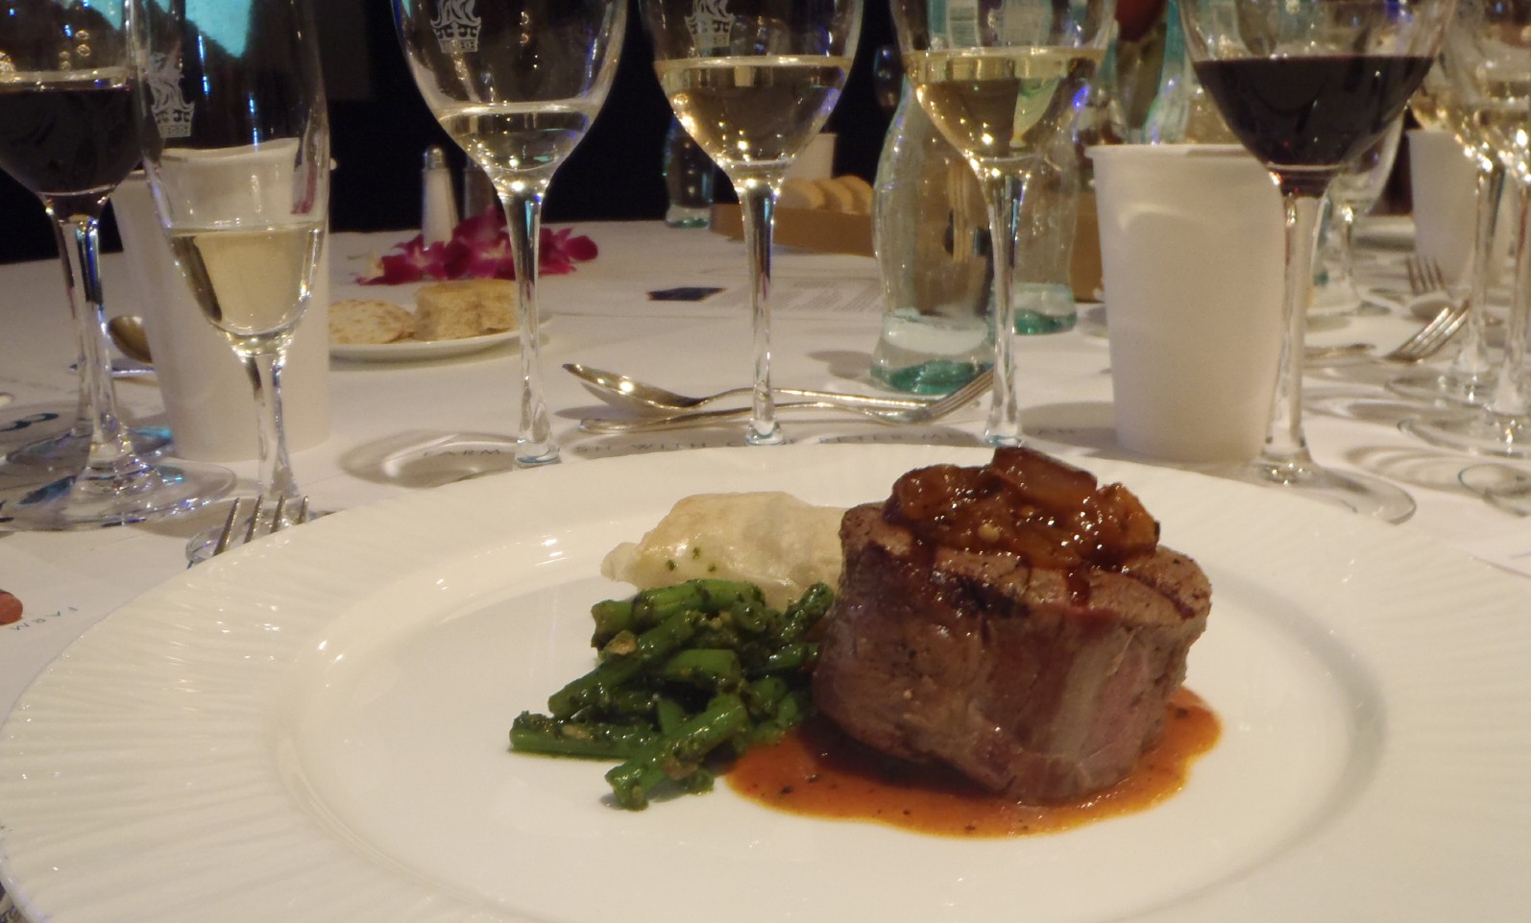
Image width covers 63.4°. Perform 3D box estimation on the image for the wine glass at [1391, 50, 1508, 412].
[{"bbox_3d":[0.331,-0.134,0.563,0.088,0.208,0.088,-2,15,0],"label":"wine glass"}]

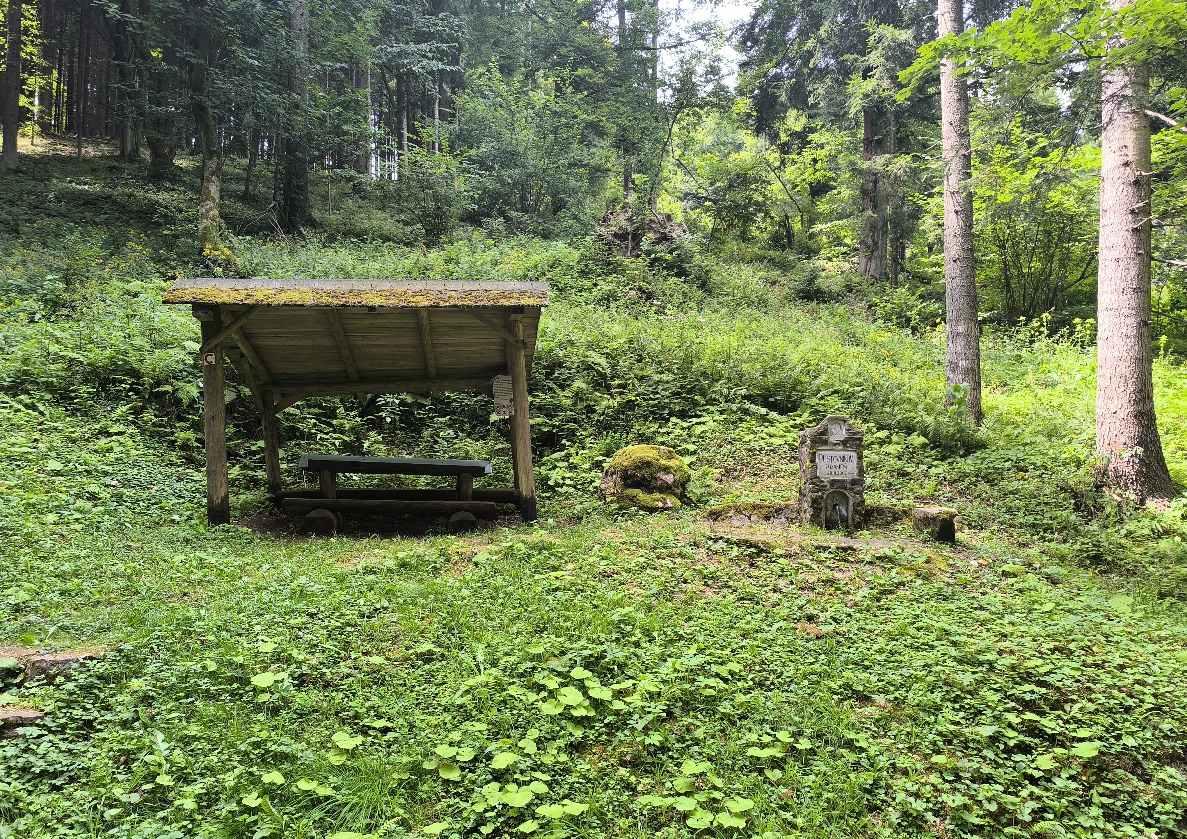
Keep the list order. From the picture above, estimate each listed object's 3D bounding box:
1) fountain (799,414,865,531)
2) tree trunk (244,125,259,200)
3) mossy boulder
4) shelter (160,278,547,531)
[{"bbox_3d":[2.478,0.545,8.200,0.580,1.170,0.450,-1,0,3],"label":"fountain"},{"bbox_3d":[-10.413,-7.831,24.000,0.240,2.200,0.240,9,0,0],"label":"tree trunk"},{"bbox_3d":[0.589,0.658,8.950,0.980,0.710,0.850,-1,0,0],"label":"mossy boulder"},{"bbox_3d":[-2.542,-0.175,9.300,3.750,2.550,2.700,-1,0,-8],"label":"shelter"}]

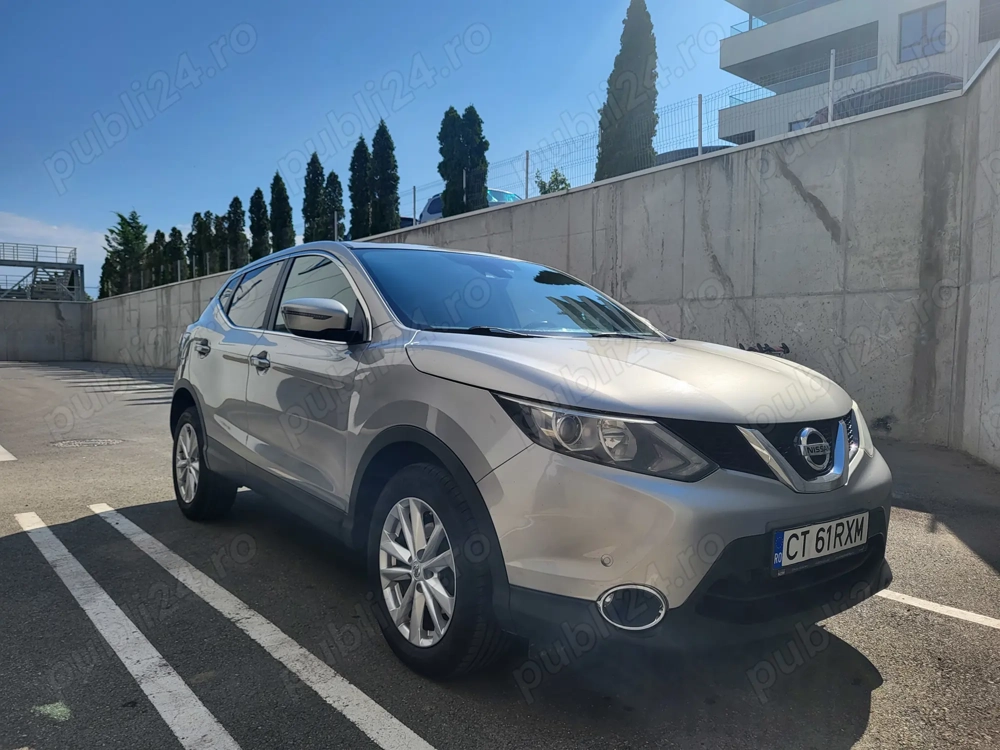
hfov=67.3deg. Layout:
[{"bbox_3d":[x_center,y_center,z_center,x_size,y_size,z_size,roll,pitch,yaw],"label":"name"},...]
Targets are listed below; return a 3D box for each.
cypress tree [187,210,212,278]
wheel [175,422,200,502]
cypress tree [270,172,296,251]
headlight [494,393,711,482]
[{"bbox_3d":[-13.238,-5.641,33.083,1.054,3.012,1.054,-1,3,-40],"label":"cypress tree"},{"bbox_3d":[-1.802,0.529,4.552,0.190,0.465,0.465,0,2,-37],"label":"wheel"},{"bbox_3d":[-7.718,-5.577,26.768,0.926,3.280,0.926,0,2,-41],"label":"cypress tree"},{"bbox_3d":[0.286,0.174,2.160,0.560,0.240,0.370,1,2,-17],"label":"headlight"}]

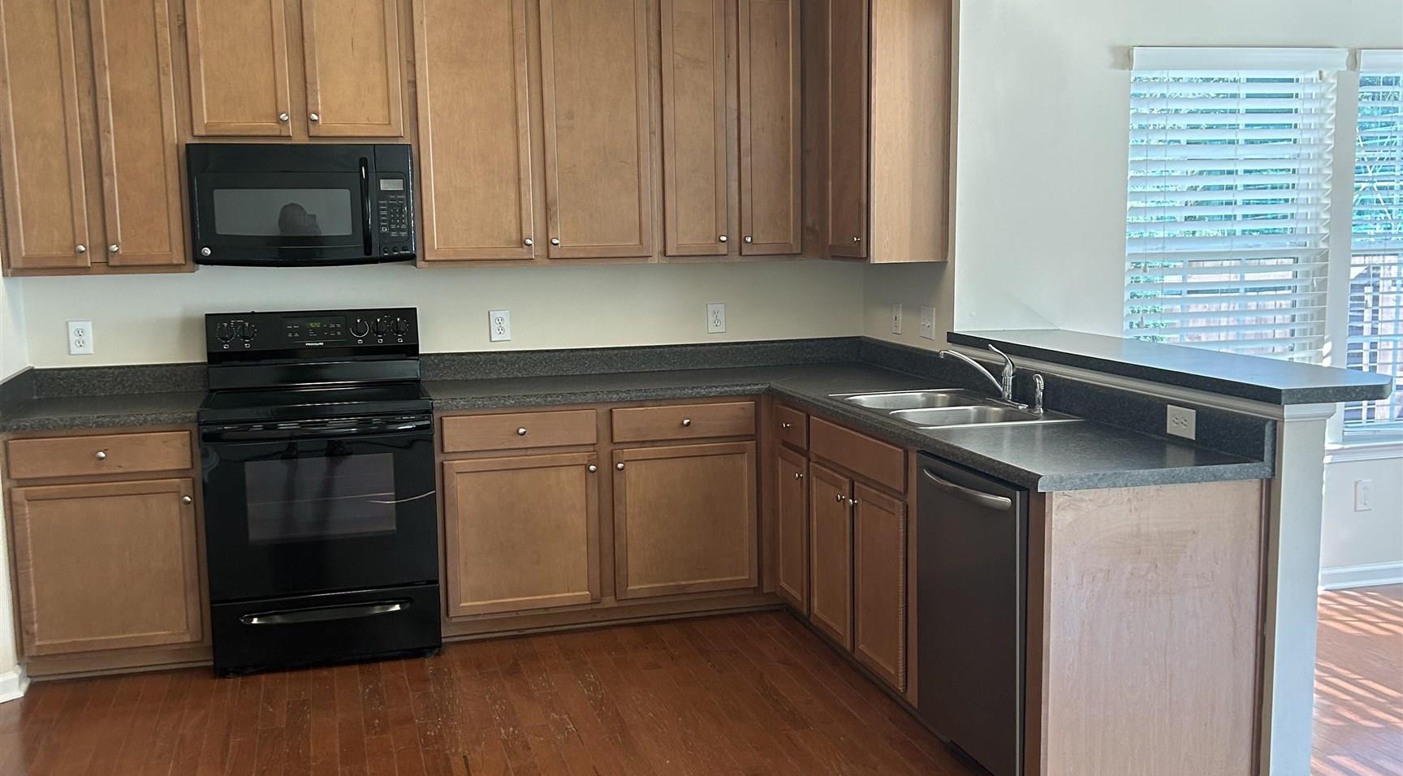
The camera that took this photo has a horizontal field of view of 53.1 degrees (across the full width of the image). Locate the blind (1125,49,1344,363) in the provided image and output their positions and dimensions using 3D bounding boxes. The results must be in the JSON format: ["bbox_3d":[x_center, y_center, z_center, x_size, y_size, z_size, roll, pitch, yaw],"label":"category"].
[{"bbox_3d":[2.014,-0.523,5.325,0.927,1.488,0.070,-3,7,-16],"label":"blind"}]

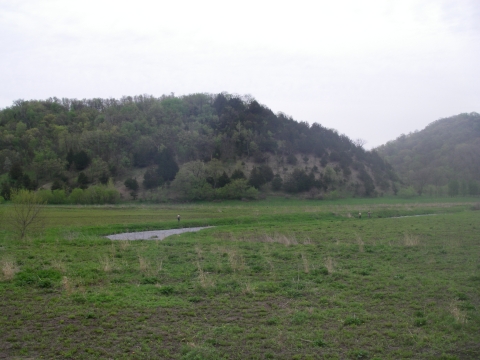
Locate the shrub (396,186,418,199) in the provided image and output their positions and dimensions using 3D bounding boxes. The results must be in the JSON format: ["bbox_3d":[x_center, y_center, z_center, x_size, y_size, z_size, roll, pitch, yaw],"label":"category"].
[{"bbox_3d":[88.480,6.640,280.000,10.630,6.380,9.030,0,-1,0],"label":"shrub"}]

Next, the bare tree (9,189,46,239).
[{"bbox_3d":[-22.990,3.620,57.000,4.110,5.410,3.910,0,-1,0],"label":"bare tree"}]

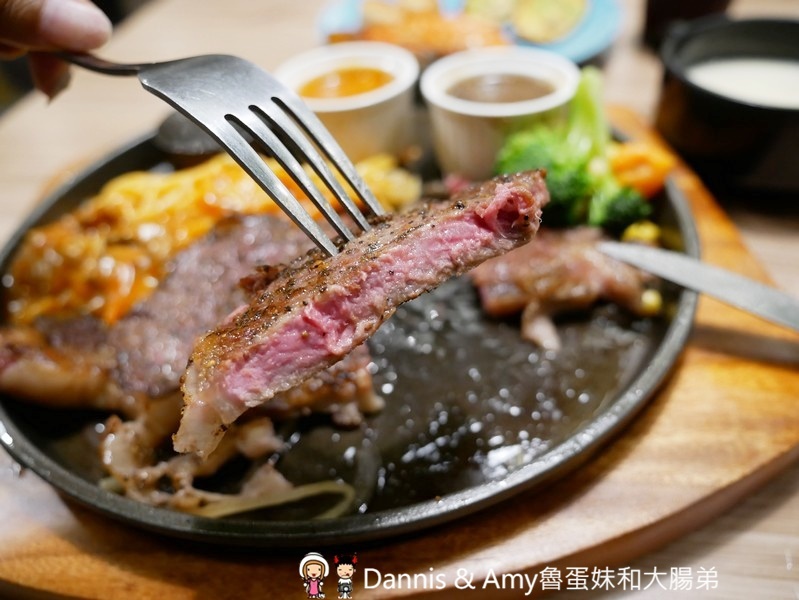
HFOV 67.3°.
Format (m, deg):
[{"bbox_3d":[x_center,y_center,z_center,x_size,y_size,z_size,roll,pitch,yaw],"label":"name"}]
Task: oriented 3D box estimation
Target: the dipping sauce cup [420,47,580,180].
[{"bbox_3d":[0.044,-0.080,0.267,0.067,0.041,0.067,-3,43,3],"label":"dipping sauce cup"}]

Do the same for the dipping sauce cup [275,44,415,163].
[{"bbox_3d":[-0.023,-0.088,0.283,0.067,0.041,0.067,-3,43,3],"label":"dipping sauce cup"}]

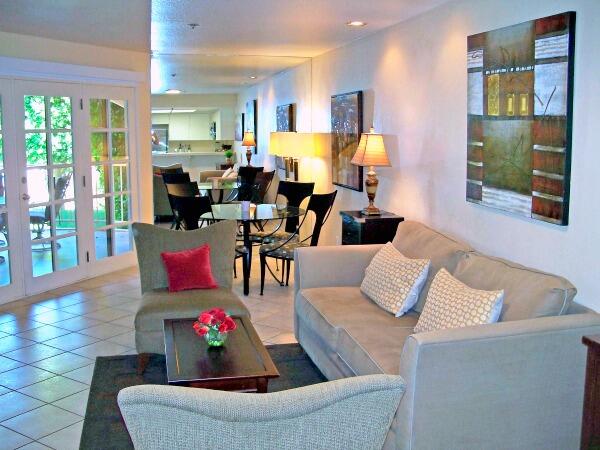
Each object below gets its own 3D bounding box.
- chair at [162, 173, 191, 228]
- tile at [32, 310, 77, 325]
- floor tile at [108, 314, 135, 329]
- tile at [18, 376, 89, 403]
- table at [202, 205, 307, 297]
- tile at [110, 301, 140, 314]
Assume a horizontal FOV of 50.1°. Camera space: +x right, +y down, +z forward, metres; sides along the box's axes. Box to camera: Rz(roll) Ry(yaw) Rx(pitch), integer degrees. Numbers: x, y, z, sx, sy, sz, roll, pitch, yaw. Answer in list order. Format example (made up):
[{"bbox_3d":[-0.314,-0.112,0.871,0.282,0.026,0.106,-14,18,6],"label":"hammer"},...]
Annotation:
[{"bbox_3d":[-1.442,-0.198,8.430,0.459,0.996,0.561,6,10,30],"label":"chair"},{"bbox_3d":[-2.121,0.791,5.488,0.325,0.010,0.325,6,10,32],"label":"tile"},{"bbox_3d":[-1.405,0.814,5.414,0.317,0.010,0.317,6,10,31],"label":"floor tile"},{"bbox_3d":[-1.485,0.995,3.875,0.311,0.010,0.311,6,10,31],"label":"tile"},{"bbox_3d":[-0.568,0.225,6.877,1.260,0.740,1.260,-1,9,-14],"label":"table"},{"bbox_3d":[-1.492,0.749,5.823,0.325,0.010,0.325,6,10,32],"label":"tile"}]

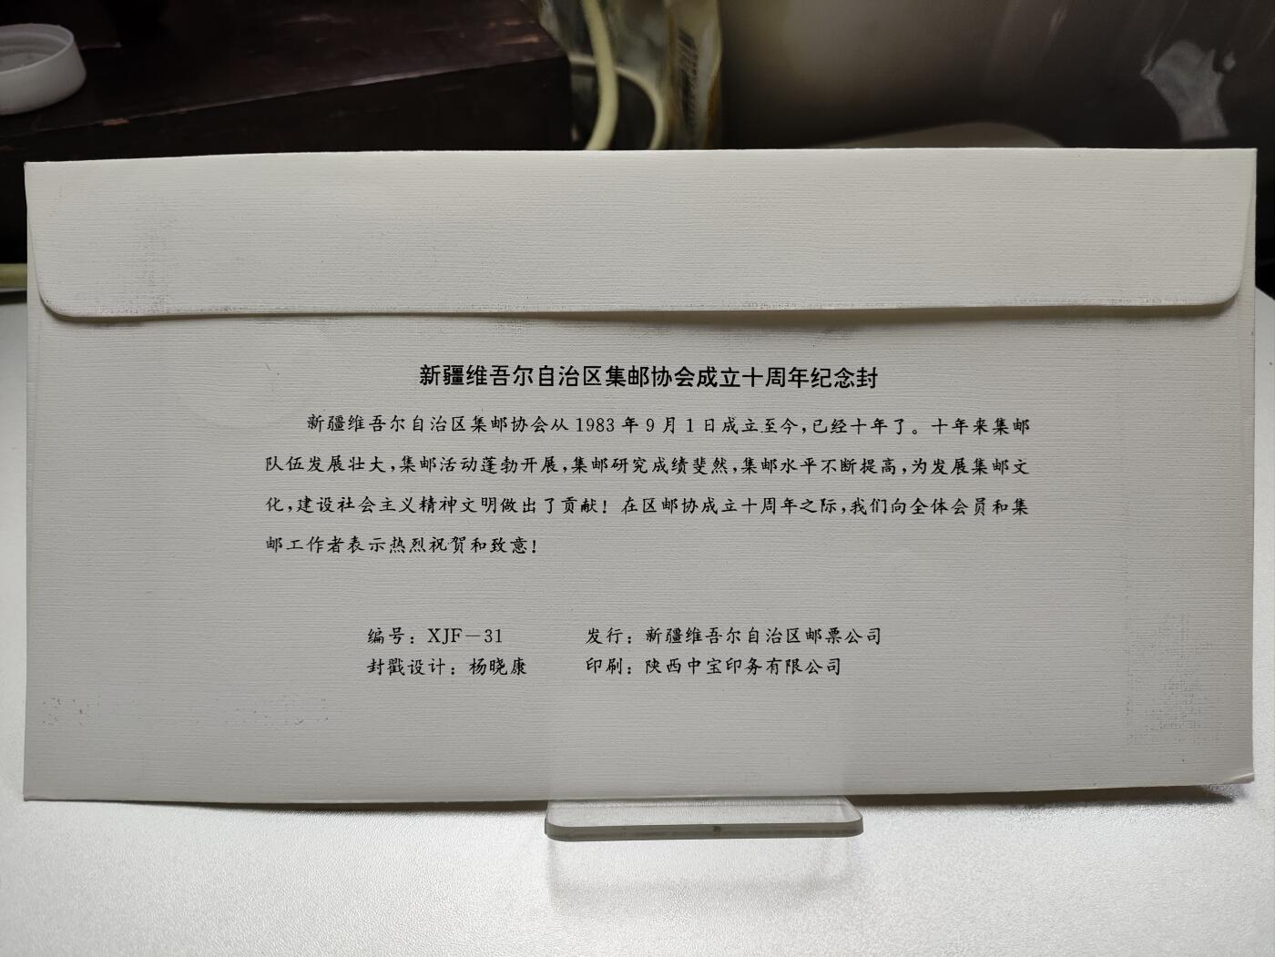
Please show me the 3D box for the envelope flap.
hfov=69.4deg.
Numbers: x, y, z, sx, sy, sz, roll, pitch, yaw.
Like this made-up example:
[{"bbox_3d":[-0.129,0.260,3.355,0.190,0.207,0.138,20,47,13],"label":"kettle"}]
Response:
[{"bbox_3d":[0.000,-0.044,0.167,0.224,0.029,0.004,0,-1,0],"label":"envelope flap"}]

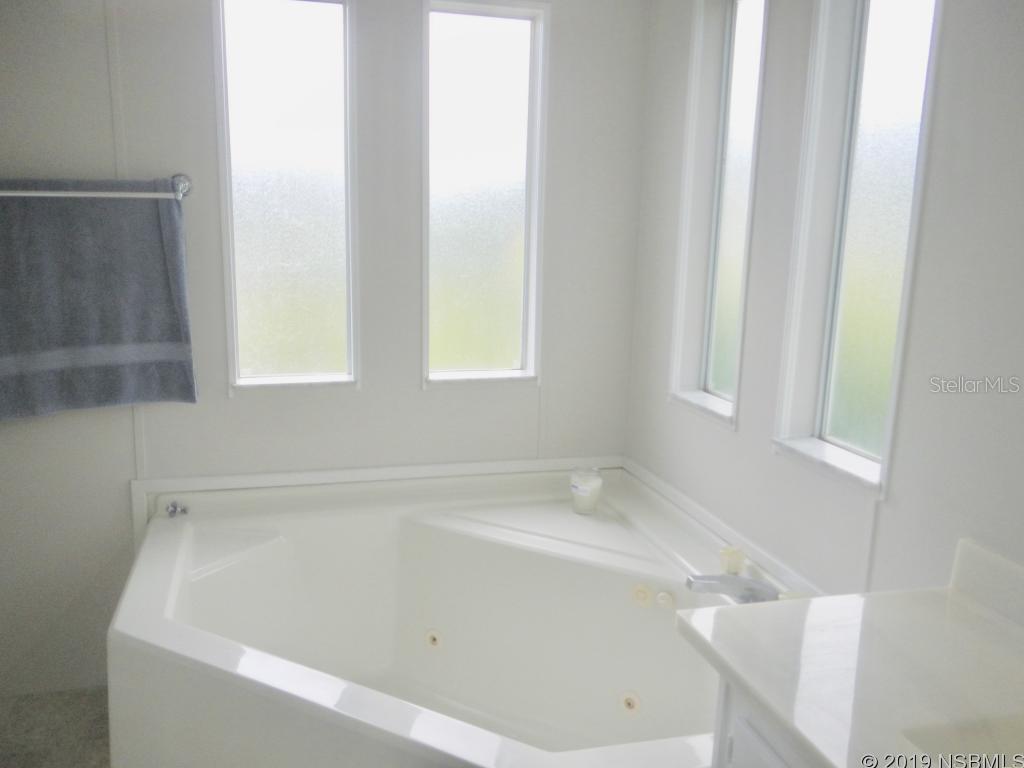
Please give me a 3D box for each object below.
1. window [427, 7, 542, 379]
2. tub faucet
[{"bbox_3d":[-0.109,-0.584,2.630,0.345,1.100,0.060,-2,11,-15],"label":"window"},{"bbox_3d":[0.509,0.474,1.928,0.210,0.072,0.052,-2,11,-15],"label":"tub faucet"}]

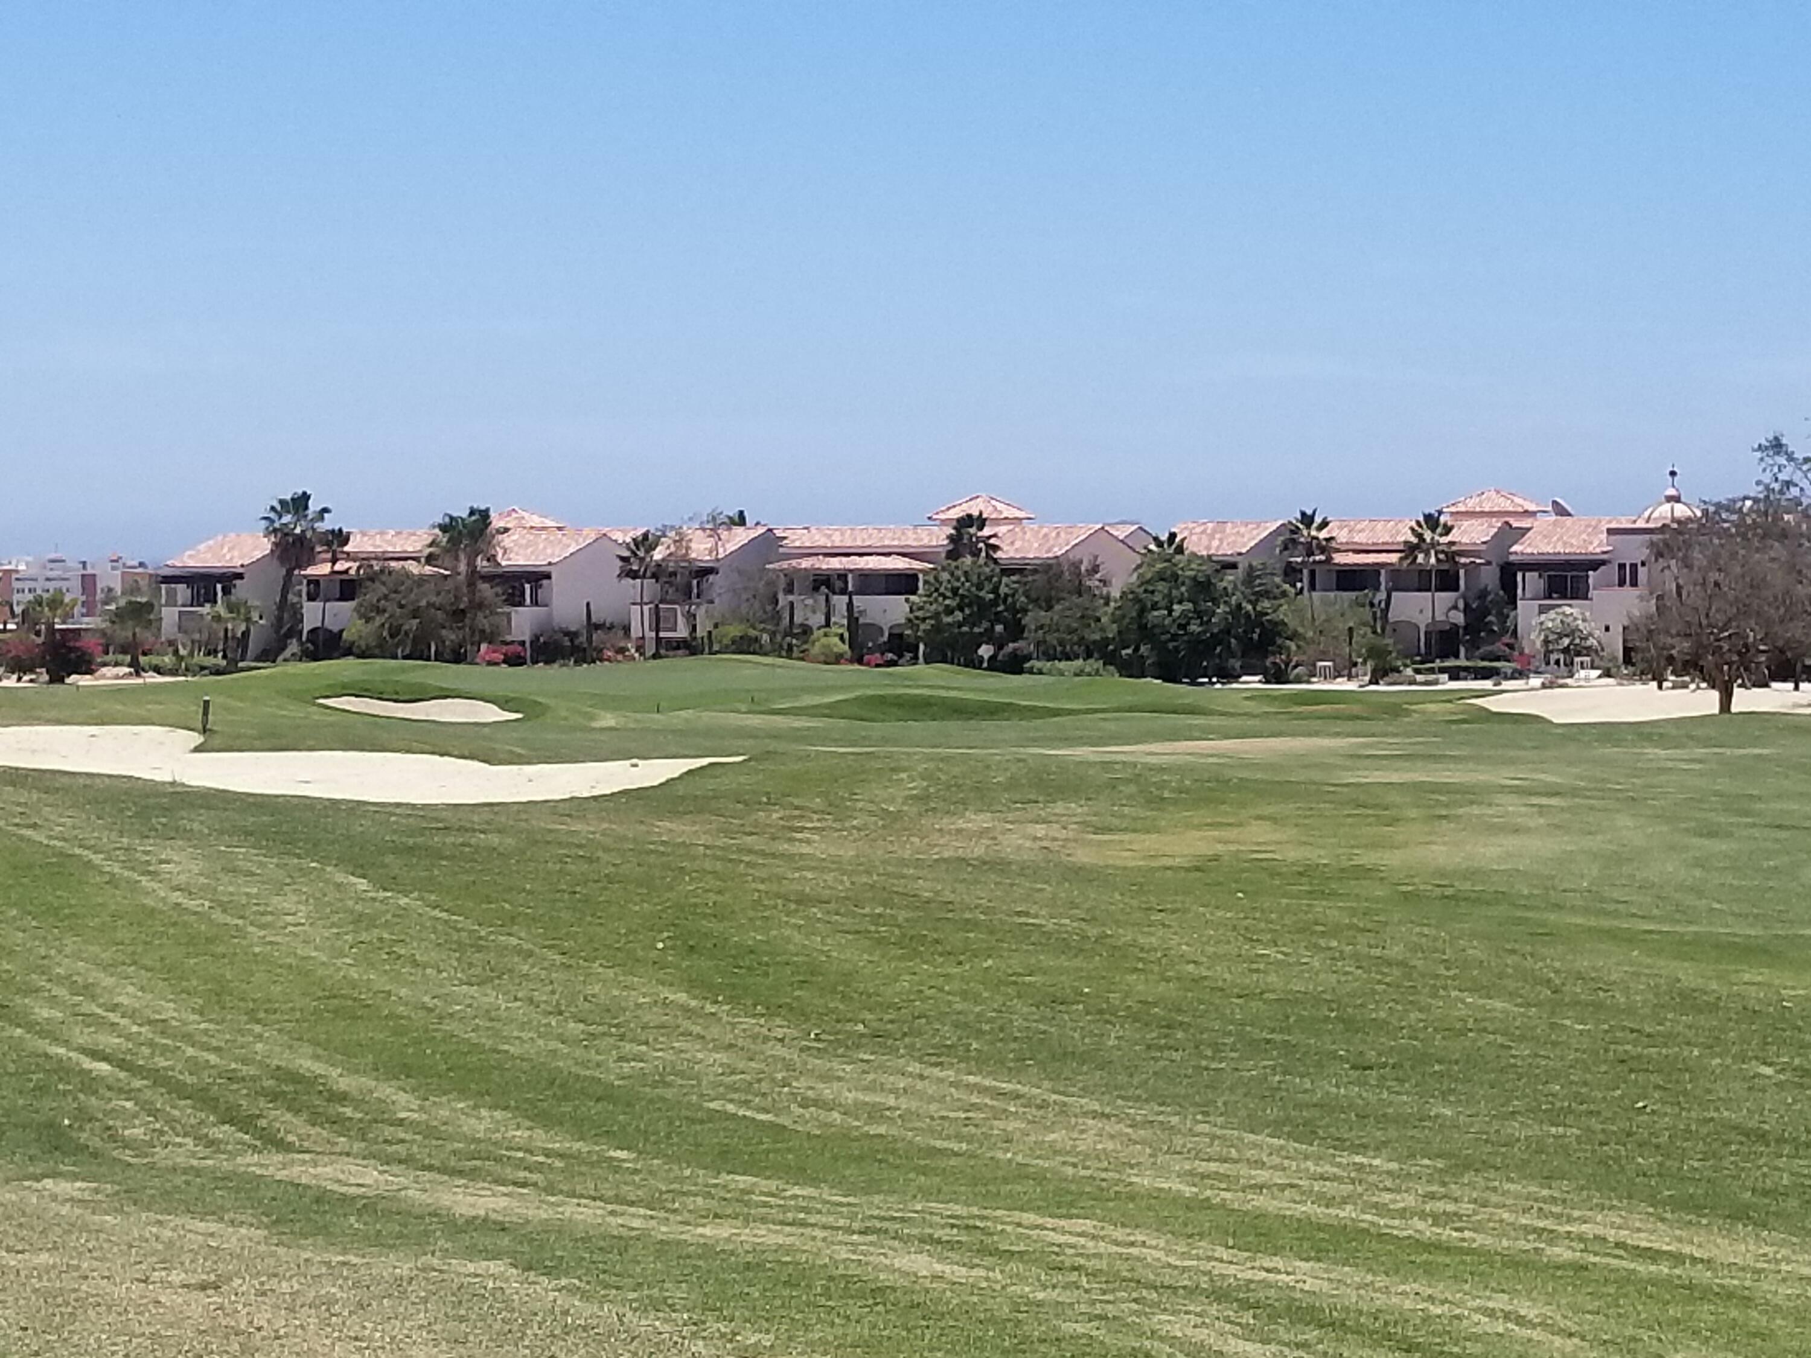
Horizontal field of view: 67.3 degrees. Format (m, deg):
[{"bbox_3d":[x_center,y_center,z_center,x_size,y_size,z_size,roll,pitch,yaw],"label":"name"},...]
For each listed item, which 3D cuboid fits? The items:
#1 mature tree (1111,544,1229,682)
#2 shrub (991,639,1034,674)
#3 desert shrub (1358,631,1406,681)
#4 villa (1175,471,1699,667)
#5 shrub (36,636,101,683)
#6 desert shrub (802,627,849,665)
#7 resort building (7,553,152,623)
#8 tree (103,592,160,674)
[{"bbox_3d":[13.616,-3.313,70.000,5.800,7.100,5.600,0,1,0],"label":"mature tree"},{"bbox_3d":[5.497,-1.129,70.000,2.150,2.000,2.000,0,1,0],"label":"shrub"},{"bbox_3d":[24.187,-1.077,69.000,2.300,2.600,2.200,0,1,0],"label":"desert shrub"},{"bbox_3d":[33.748,-6.927,90.000,31.500,11.400,14.000,0,1,6],"label":"villa"},{"bbox_3d":[-41.837,-0.990,68.000,3.150,2.300,2.800,0,1,0],"label":"shrub"},{"bbox_3d":[-4.485,-1.842,77.000,2.600,2.300,2.400,0,1,0],"label":"desert shrub"},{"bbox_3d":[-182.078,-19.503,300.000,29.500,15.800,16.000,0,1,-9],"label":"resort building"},{"bbox_3d":[-40.359,-2.437,71.000,2.850,4.450,2.800,0,1,0],"label":"tree"}]

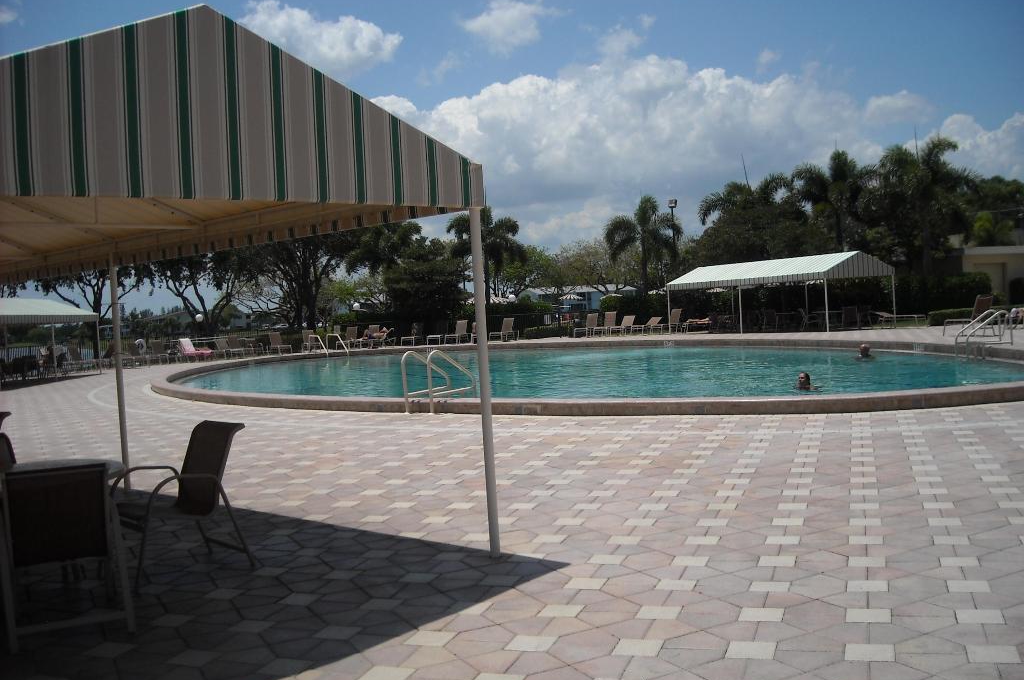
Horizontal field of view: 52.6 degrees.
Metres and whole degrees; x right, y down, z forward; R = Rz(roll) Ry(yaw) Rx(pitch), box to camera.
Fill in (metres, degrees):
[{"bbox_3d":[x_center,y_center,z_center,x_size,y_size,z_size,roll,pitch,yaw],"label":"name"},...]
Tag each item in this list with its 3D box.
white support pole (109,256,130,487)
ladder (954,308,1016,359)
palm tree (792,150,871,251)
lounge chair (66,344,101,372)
[{"bbox_3d":[-3.720,0.305,9.821,0.065,2.200,0.065,-2,2,45],"label":"white support pole"},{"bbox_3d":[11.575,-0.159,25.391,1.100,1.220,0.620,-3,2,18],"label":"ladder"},{"bbox_3d":[17.280,-5.544,56.000,4.100,9.000,4.100,-3,2,17],"label":"palm tree"},{"bbox_3d":[-16.928,0.693,41.000,1.500,1.000,0.650,-2,2,28],"label":"lounge chair"}]

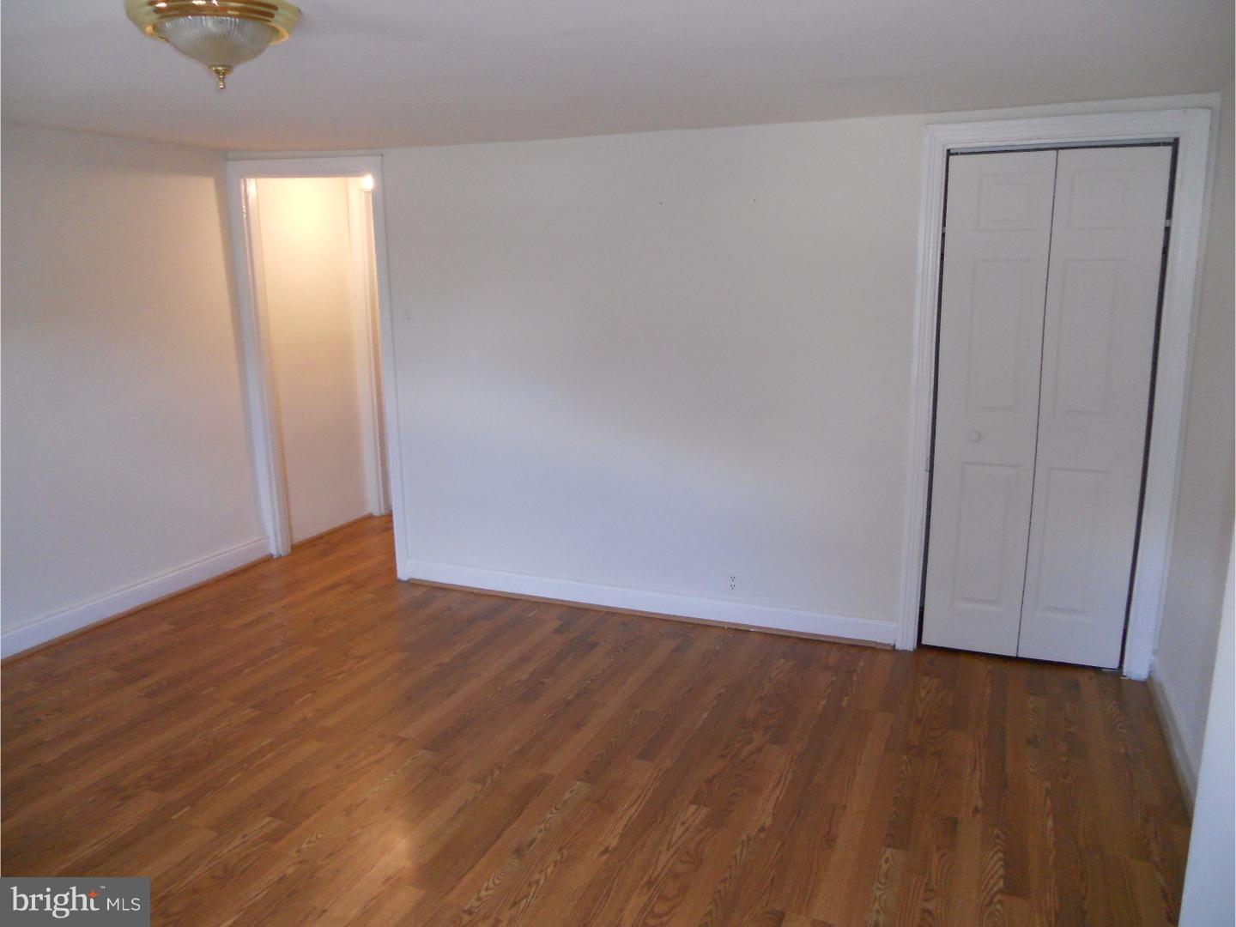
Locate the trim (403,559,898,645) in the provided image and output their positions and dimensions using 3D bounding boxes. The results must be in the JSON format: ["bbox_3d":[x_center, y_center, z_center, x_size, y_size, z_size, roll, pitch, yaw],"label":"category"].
[{"bbox_3d":[0.051,0.643,4.556,2.445,0.112,0.020,4,13,22],"label":"trim"}]

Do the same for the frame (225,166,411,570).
[{"bbox_3d":[-1.530,-0.472,5.038,0.959,2.129,0.120,4,13,22],"label":"frame"}]

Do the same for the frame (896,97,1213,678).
[{"bbox_3d":[1.628,-0.227,3.744,0.948,2.114,0.110,4,13,22],"label":"frame"}]

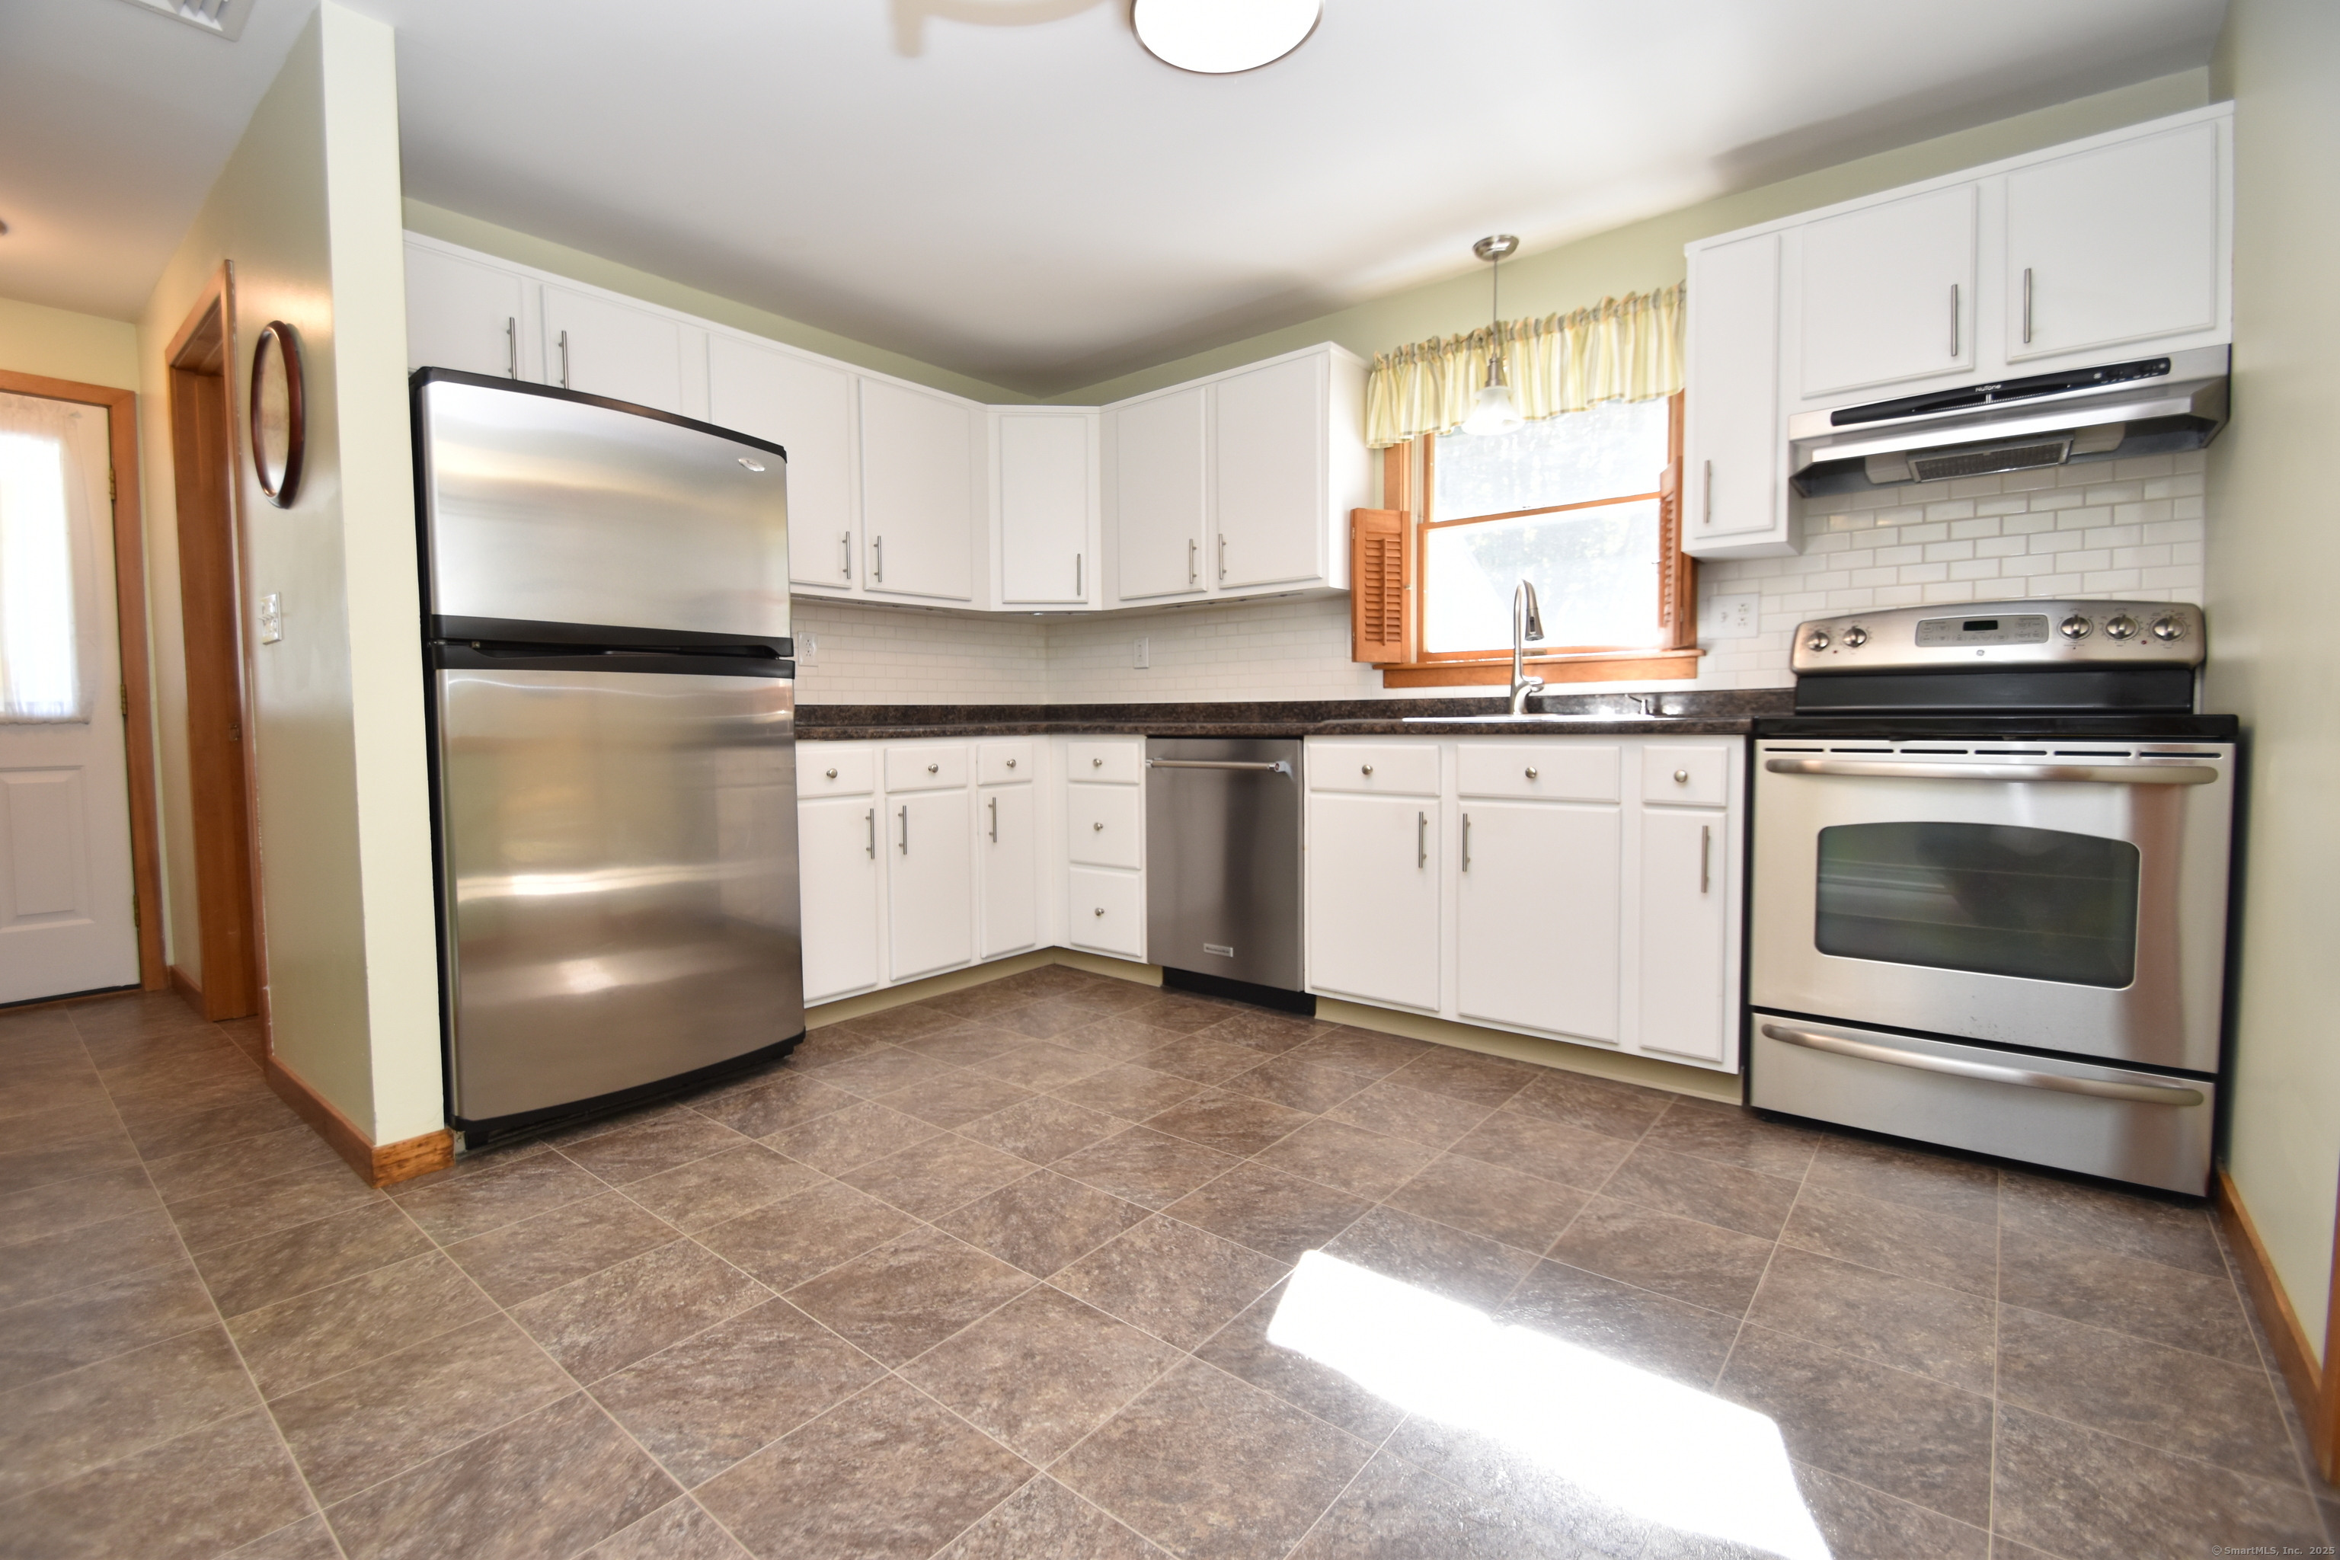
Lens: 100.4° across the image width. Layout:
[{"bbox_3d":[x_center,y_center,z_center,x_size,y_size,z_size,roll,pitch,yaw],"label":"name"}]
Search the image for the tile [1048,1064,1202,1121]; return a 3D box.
[{"bbox_3d":[-0.101,0.806,2.497,0.303,0.015,0.299,2,3,39],"label":"tile"}]

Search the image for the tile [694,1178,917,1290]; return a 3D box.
[{"bbox_3d":[-0.661,0.835,1.796,0.306,0.010,0.301,2,4,38],"label":"tile"}]

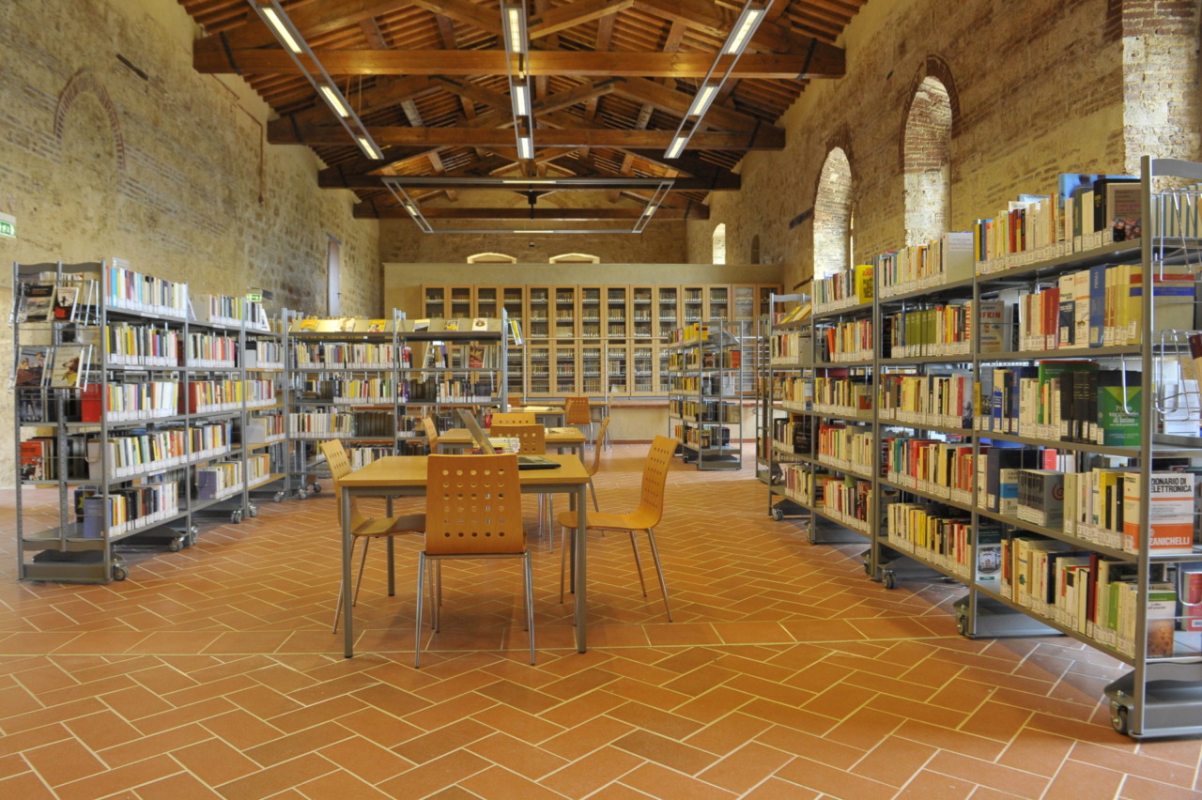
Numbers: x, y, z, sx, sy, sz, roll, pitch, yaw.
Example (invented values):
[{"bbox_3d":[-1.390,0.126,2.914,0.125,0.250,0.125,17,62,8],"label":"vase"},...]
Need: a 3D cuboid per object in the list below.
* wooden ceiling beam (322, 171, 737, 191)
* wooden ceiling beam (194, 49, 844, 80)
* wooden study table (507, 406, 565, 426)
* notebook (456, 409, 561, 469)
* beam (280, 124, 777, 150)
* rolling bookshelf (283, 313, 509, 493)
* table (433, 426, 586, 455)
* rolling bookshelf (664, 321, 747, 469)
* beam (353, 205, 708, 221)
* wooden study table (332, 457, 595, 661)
[{"bbox_3d":[-1.661,-5.155,19.121,10.000,0.290,0.220,0,2,-2],"label":"wooden ceiling beam"},{"bbox_3d":[-1.202,-5.177,12.318,10.000,0.290,0.220,0,2,-2],"label":"wooden ceiling beam"},{"bbox_3d":[-0.983,0.512,10.287,1.020,0.736,1.000,0,2,-5],"label":"wooden study table"},{"bbox_3d":[-0.434,0.178,3.751,0.405,0.268,0.360,-1,2,-18],"label":"notebook"},{"bbox_3d":[-1.400,-5.105,15.621,10.000,0.300,0.220,0,2,-2],"label":"beam"},{"bbox_3d":[-1.994,0.029,7.993,2.120,1.830,0.510,0,2,-2],"label":"rolling bookshelf"},{"bbox_3d":[-0.654,0.622,6.028,1.020,0.736,1.000,0,2,-5],"label":"table"},{"bbox_3d":[1.390,-0.084,10.972,0.550,1.850,2.100,0,2,-5],"label":"rolling bookshelf"},{"bbox_3d":[-1.957,-5.255,22.670,10.000,0.285,0.220,0,2,-3],"label":"beam"},{"bbox_3d":[-0.596,0.680,3.792,1.020,0.736,1.000,0,2,-5],"label":"wooden study table"}]

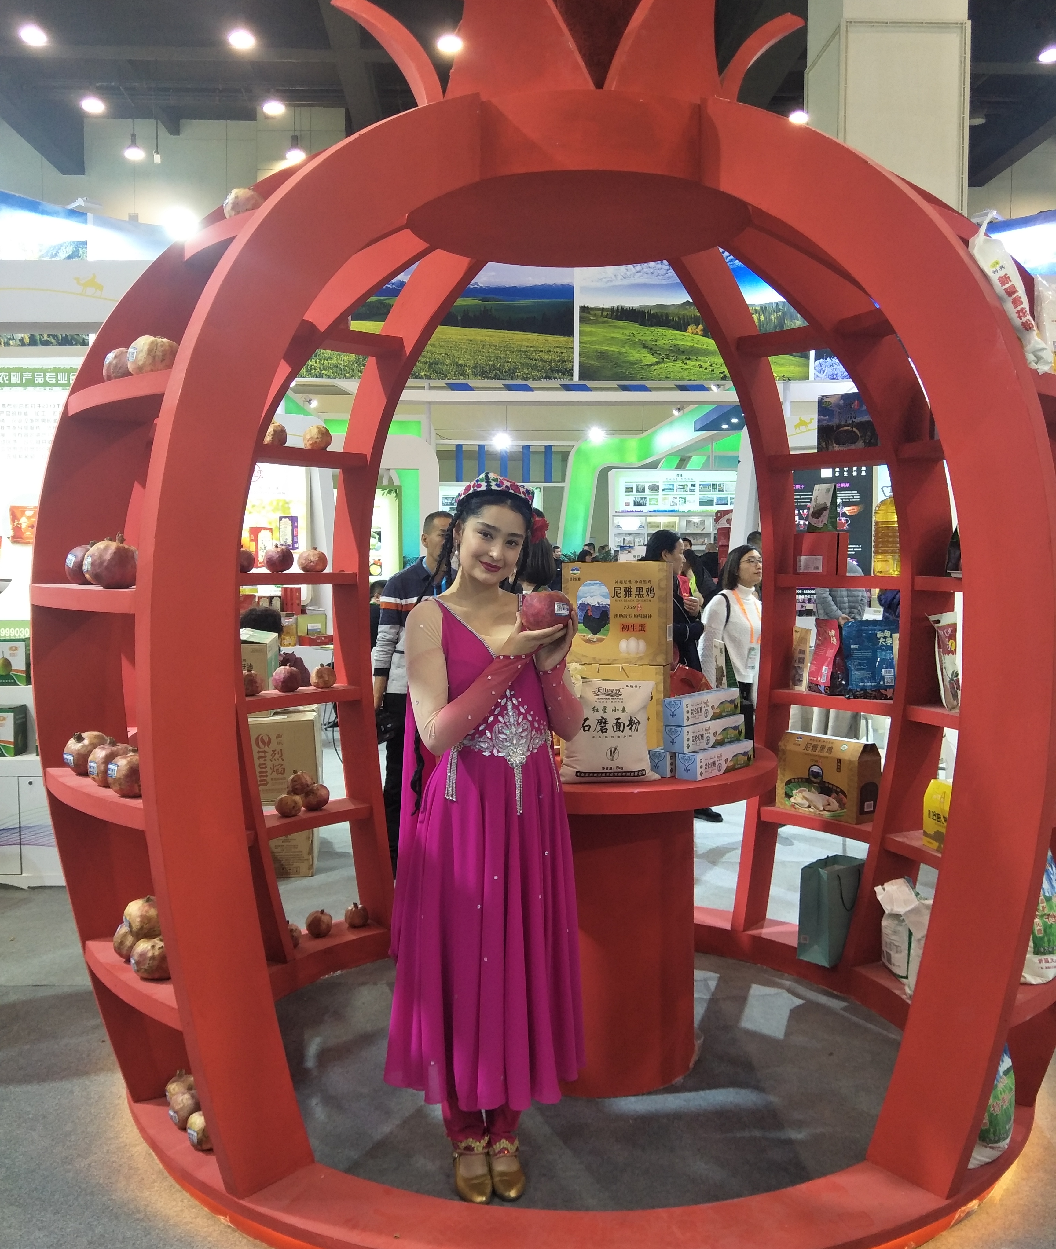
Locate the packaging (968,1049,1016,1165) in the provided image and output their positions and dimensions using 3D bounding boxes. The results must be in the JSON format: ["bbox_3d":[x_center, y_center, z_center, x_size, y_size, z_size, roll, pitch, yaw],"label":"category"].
[{"bbox_3d":[1.026,1.063,2.272,0.200,0.320,0.120,-2,4,-33],"label":"packaging"}]

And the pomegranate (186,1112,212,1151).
[{"bbox_3d":[-0.744,1.175,2.264,0.086,0.086,0.086,-1,4,-19],"label":"pomegranate"}]

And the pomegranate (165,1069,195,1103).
[{"bbox_3d":[-0.857,1.151,2.425,0.086,0.092,0.086,0,4,0],"label":"pomegranate"}]

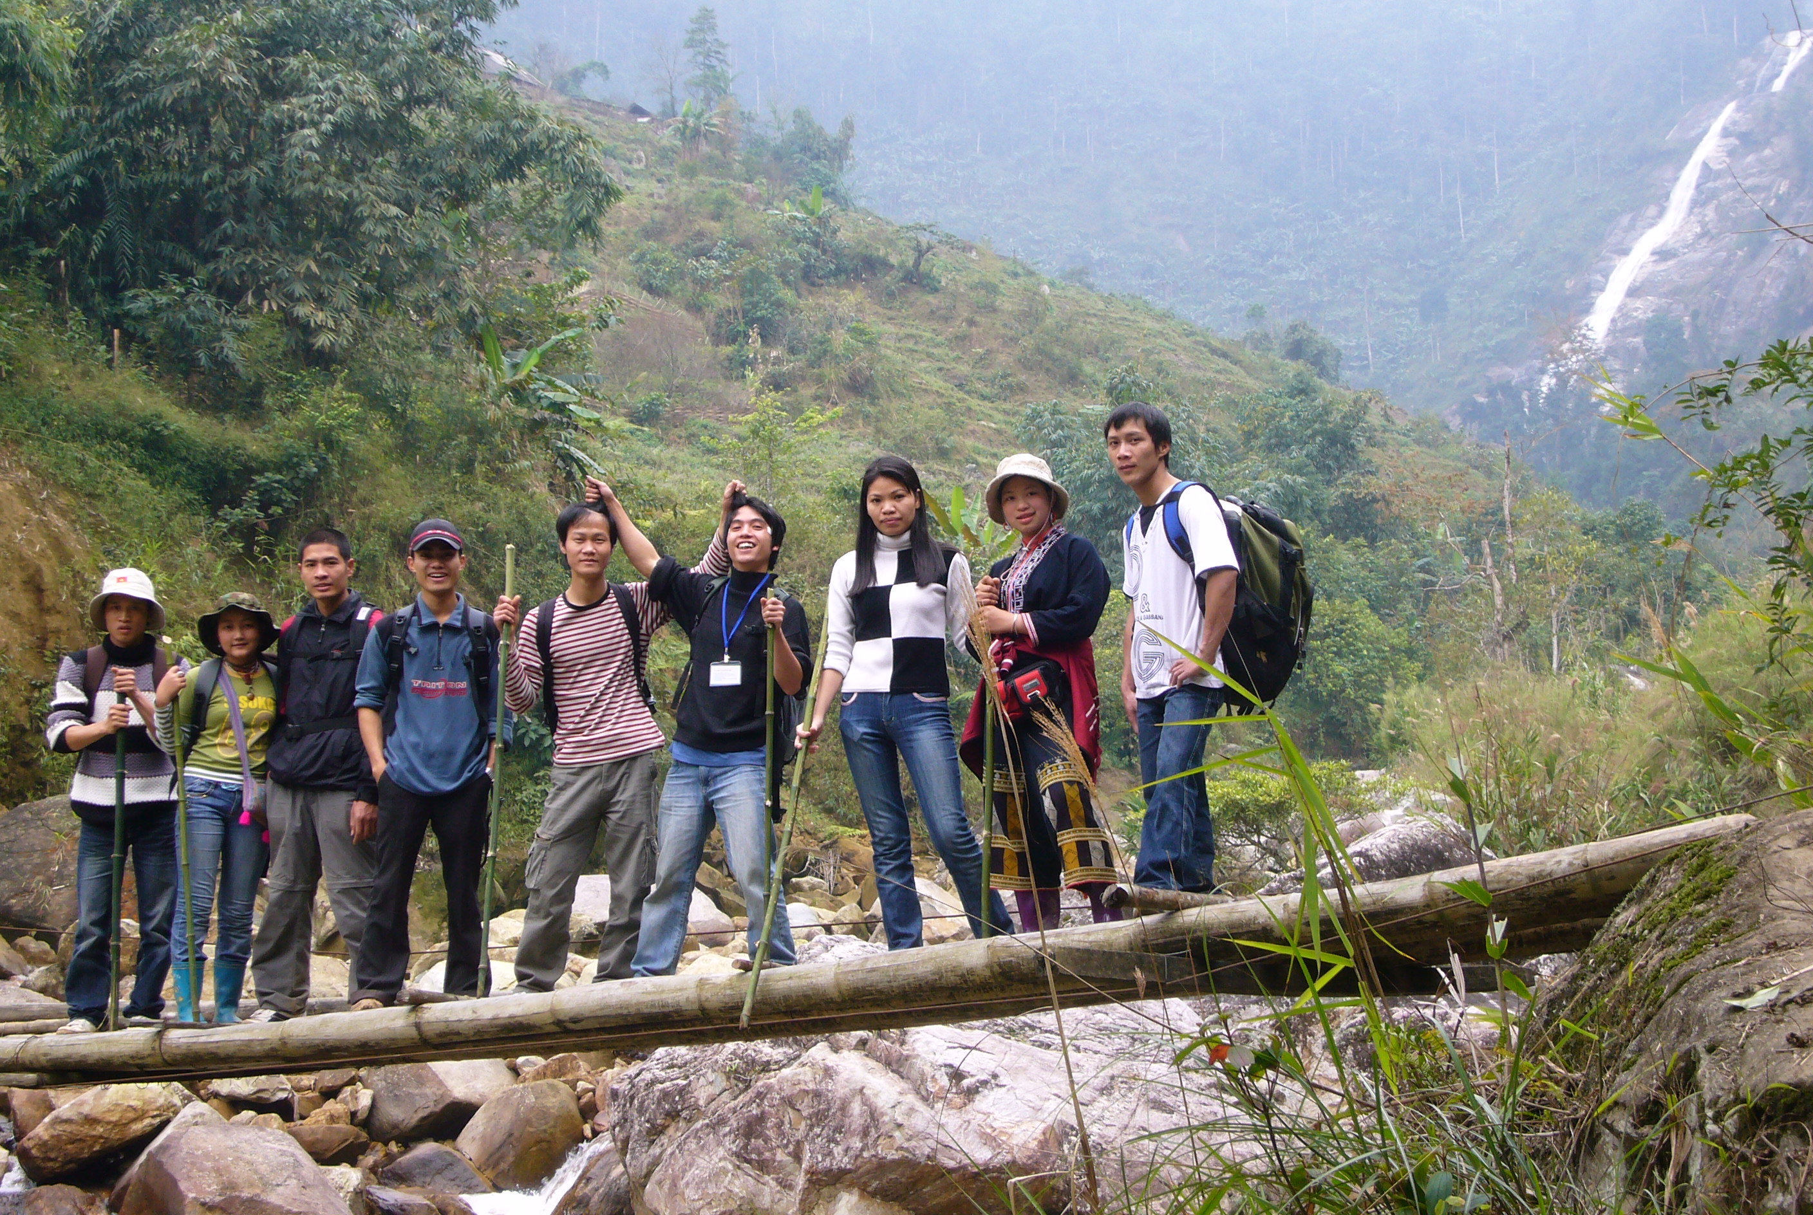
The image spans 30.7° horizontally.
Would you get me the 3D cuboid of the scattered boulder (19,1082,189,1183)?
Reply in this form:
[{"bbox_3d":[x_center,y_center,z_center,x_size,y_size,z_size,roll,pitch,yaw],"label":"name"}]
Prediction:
[{"bbox_3d":[-3.094,2.025,12.700,0.670,0.400,0.500,0,1,0],"label":"scattered boulder"}]

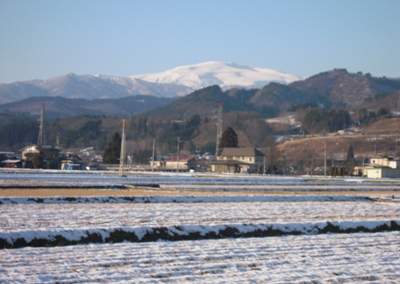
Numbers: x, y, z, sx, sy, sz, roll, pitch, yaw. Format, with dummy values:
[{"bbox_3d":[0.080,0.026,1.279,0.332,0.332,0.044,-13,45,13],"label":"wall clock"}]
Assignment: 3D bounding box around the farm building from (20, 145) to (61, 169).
[{"bbox_3d":[-52.928,5.017,430.000,8.500,7.700,10.000,0,-1,33],"label":"farm building"}]

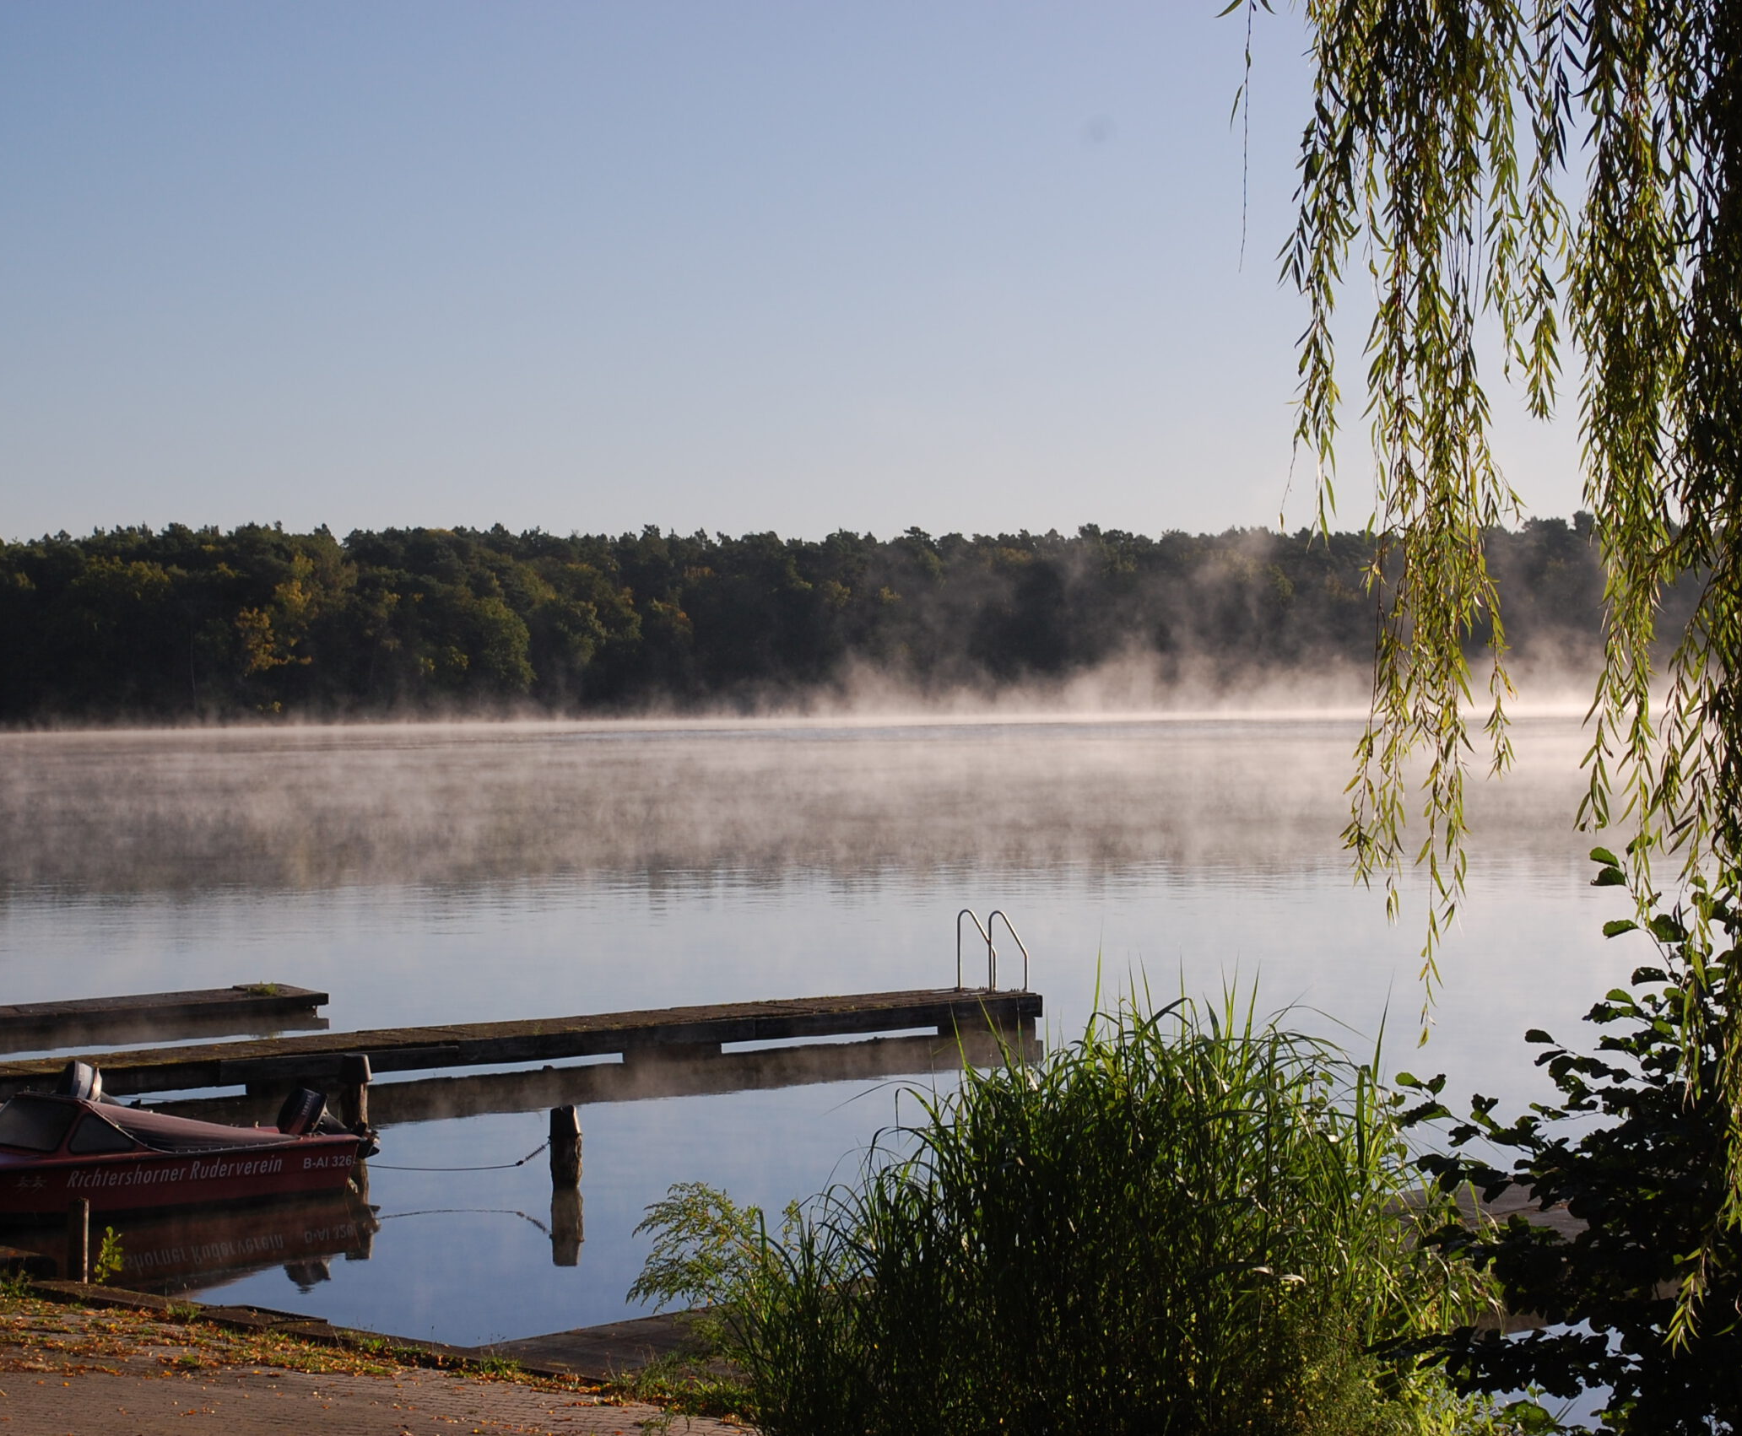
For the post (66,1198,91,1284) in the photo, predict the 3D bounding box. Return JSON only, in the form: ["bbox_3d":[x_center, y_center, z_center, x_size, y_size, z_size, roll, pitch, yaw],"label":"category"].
[{"bbox_3d":[-5.062,3.337,25.666,0.145,0.530,0.145,-1,0,0],"label":"post"}]

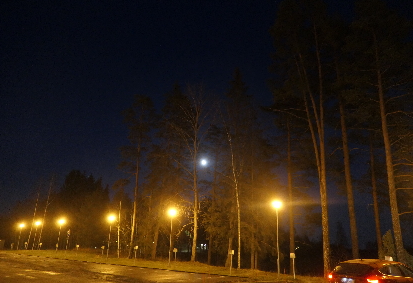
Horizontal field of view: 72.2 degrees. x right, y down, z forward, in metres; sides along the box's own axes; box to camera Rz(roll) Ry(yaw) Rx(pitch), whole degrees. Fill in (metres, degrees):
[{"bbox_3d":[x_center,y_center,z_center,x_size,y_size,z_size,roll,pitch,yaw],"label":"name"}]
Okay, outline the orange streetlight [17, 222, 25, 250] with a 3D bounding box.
[{"bbox_3d":[-33.967,17.298,51.593,0.450,4.200,0.500,-17,-27,41],"label":"orange streetlight"}]

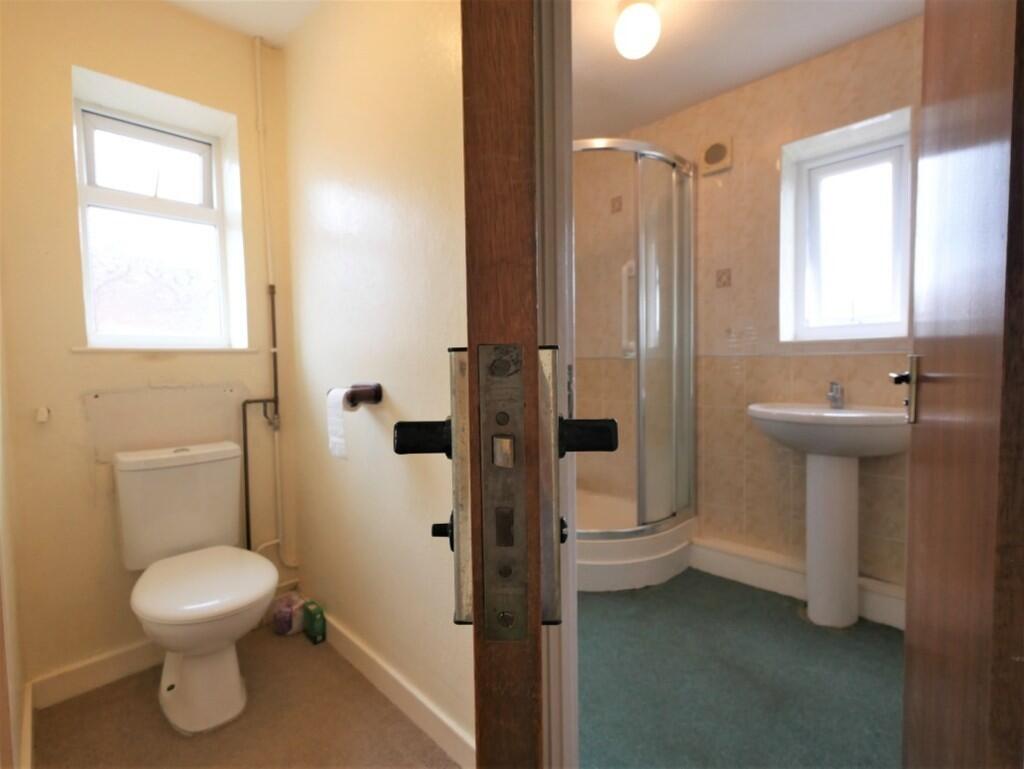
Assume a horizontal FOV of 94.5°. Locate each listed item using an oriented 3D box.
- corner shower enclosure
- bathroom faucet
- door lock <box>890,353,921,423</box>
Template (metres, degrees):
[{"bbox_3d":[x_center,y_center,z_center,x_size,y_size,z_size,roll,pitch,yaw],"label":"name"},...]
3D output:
[{"bbox_3d":[0.391,-0.087,2.416,0.813,1.987,0.845,-4,5,-44],"label":"corner shower enclosure"},{"bbox_3d":[1.259,0.041,1.839,0.120,0.110,0.050,-4,5,-44],"label":"bathroom faucet"},{"bbox_3d":[0.914,0.011,1.108,0.055,0.163,0.115,1,4,34],"label":"door lock"}]

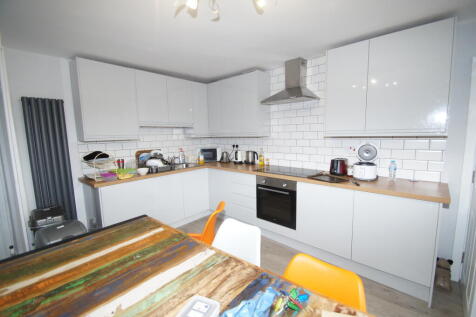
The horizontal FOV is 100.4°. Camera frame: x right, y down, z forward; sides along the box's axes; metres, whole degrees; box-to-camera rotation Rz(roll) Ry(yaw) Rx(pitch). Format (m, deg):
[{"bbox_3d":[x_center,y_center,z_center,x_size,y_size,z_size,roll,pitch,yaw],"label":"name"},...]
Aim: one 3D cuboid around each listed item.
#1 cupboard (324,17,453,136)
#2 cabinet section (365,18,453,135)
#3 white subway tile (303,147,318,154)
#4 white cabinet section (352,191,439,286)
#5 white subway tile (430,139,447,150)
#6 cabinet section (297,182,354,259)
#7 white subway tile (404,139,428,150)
[{"bbox_3d":[1.483,-0.708,2.079,0.967,0.950,0.320,5,10,41],"label":"cupboard"},{"bbox_3d":[1.636,-0.701,1.941,0.583,0.946,0.315,5,9,41],"label":"cabinet section"},{"bbox_3d":[1.019,-0.114,2.813,0.200,0.102,0.010,5,9,42],"label":"white subway tile"},{"bbox_3d":[1.560,0.672,2.007,0.589,0.721,0.571,5,9,41],"label":"white cabinet section"},{"bbox_3d":[1.970,-0.141,1.944,0.132,0.102,0.010,5,9,42],"label":"white subway tile"},{"bbox_3d":[1.118,0.633,2.396,0.592,0.721,0.571,5,9,41],"label":"cabinet section"},{"bbox_3d":[1.846,-0.151,2.056,0.200,0.102,0.010,5,9,42],"label":"white subway tile"}]

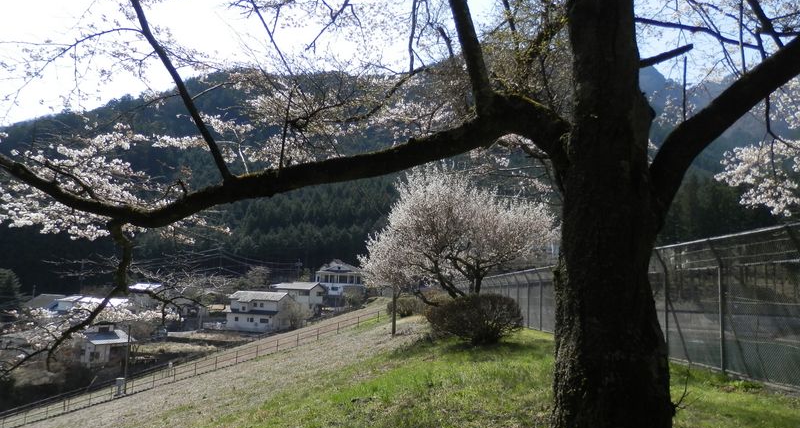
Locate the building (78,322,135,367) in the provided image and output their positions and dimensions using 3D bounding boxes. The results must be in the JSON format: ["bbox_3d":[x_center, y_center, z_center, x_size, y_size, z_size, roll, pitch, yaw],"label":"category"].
[{"bbox_3d":[-41.542,18.296,82.000,5.500,5.900,6.400,-5,-10,41],"label":"building"}]

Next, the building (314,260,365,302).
[{"bbox_3d":[-13.111,15.478,133.000,11.500,10.200,9.000,1,-8,0],"label":"building"}]

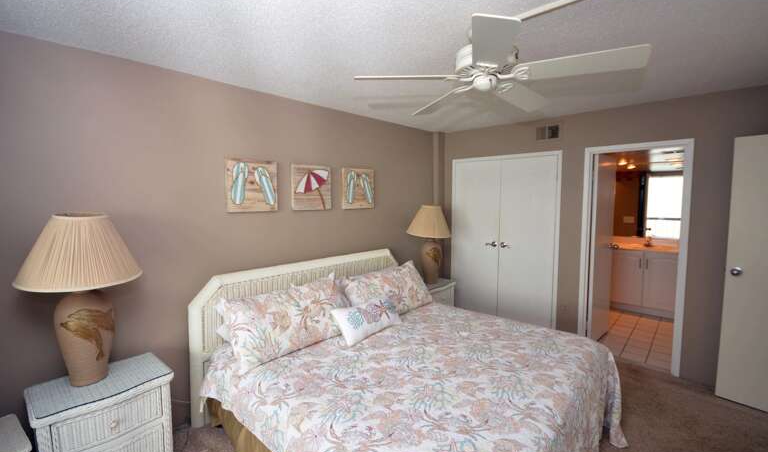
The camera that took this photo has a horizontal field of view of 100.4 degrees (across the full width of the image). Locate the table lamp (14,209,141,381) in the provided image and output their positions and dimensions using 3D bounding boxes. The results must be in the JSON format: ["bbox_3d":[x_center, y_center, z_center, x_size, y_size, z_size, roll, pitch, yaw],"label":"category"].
[{"bbox_3d":[-1.601,0.390,1.719,0.505,0.890,0.505,-4,6,-43],"label":"table lamp"}]

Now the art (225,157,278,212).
[{"bbox_3d":[-1.028,-0.312,2.519,0.394,0.403,0.035,-4,6,-43],"label":"art"}]

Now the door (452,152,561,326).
[{"bbox_3d":[1.359,0.255,3.738,1.200,2.060,0.060,3,5,38],"label":"door"}]

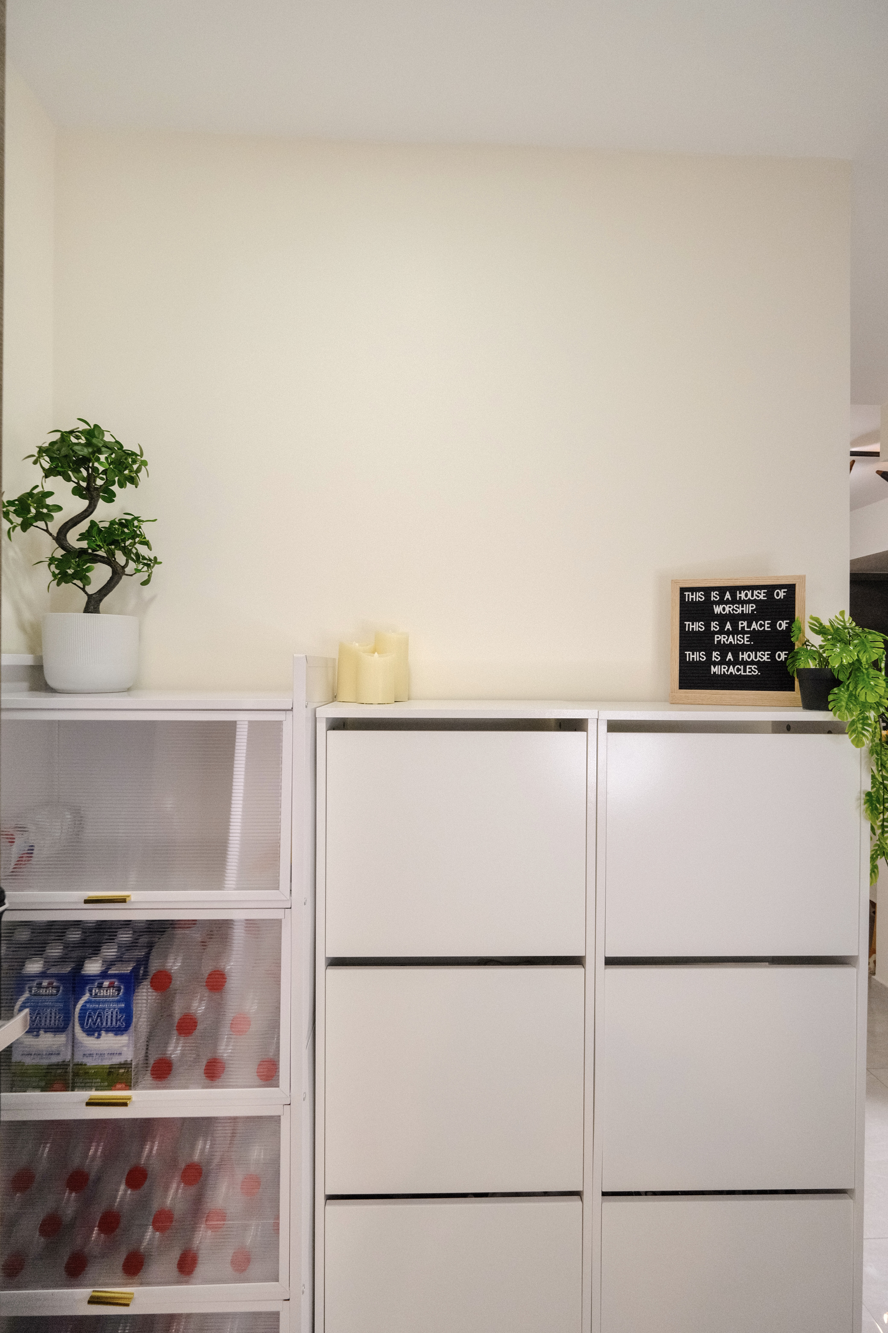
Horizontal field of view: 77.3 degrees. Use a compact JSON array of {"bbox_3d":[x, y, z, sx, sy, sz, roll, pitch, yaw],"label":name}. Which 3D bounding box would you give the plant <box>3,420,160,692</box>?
[{"bbox_3d":[-0.710,-0.218,1.100,0.298,0.540,0.250,0,1,-1],"label":"plant"}]

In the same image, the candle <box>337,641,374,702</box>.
[{"bbox_3d":[-0.185,0.010,1.165,0.075,0.126,0.075,0,1,-1],"label":"candle"}]

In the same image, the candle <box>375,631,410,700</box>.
[{"bbox_3d":[-0.113,0.000,1.200,0.075,0.150,0.075,0,1,-1],"label":"candle"}]

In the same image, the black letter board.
[{"bbox_3d":[0.594,-0.049,1.127,0.248,0.257,0.035,1,1,16],"label":"black letter board"}]

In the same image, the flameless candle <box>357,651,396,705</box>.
[{"bbox_3d":[-0.135,0.023,1.095,0.075,0.101,0.075,0,1,-1],"label":"flameless candle"}]

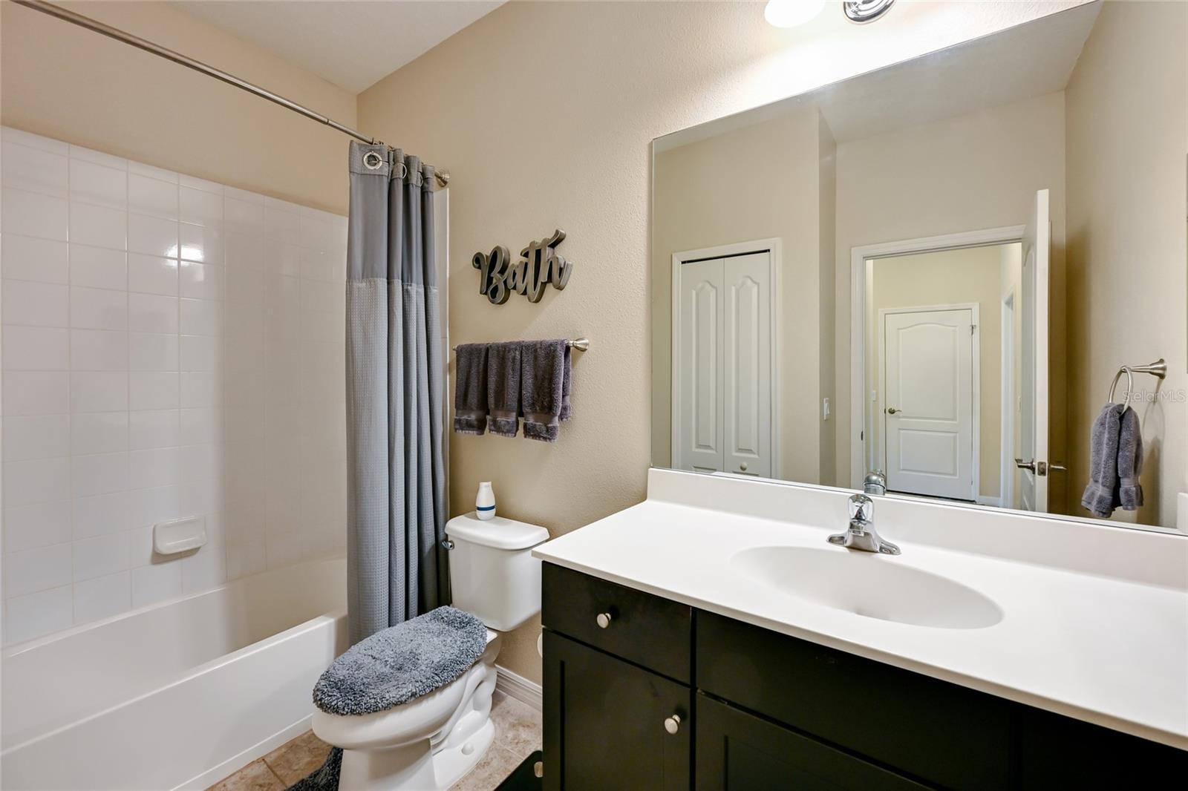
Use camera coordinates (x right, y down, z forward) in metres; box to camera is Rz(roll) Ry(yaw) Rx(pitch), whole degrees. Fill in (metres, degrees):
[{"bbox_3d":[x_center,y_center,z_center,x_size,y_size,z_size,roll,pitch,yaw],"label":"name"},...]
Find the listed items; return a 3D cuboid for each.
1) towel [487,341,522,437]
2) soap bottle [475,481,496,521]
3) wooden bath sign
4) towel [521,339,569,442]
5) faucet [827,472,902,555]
[{"bbox_3d":[-0.327,-0.024,1.768,0.180,0.356,0.070,1,2,35],"label":"towel"},{"bbox_3d":[-0.429,0.417,1.833,0.077,0.142,0.077,0,1,0],"label":"soap bottle"},{"bbox_3d":[-0.294,-0.482,1.806,0.518,0.244,0.030,1,2,35],"label":"wooden bath sign"},{"bbox_3d":[-0.167,-0.018,1.654,0.203,0.355,0.070,1,2,35],"label":"towel"},{"bbox_3d":[0.595,0.285,1.029,0.148,0.129,0.150,1,2,35],"label":"faucet"}]

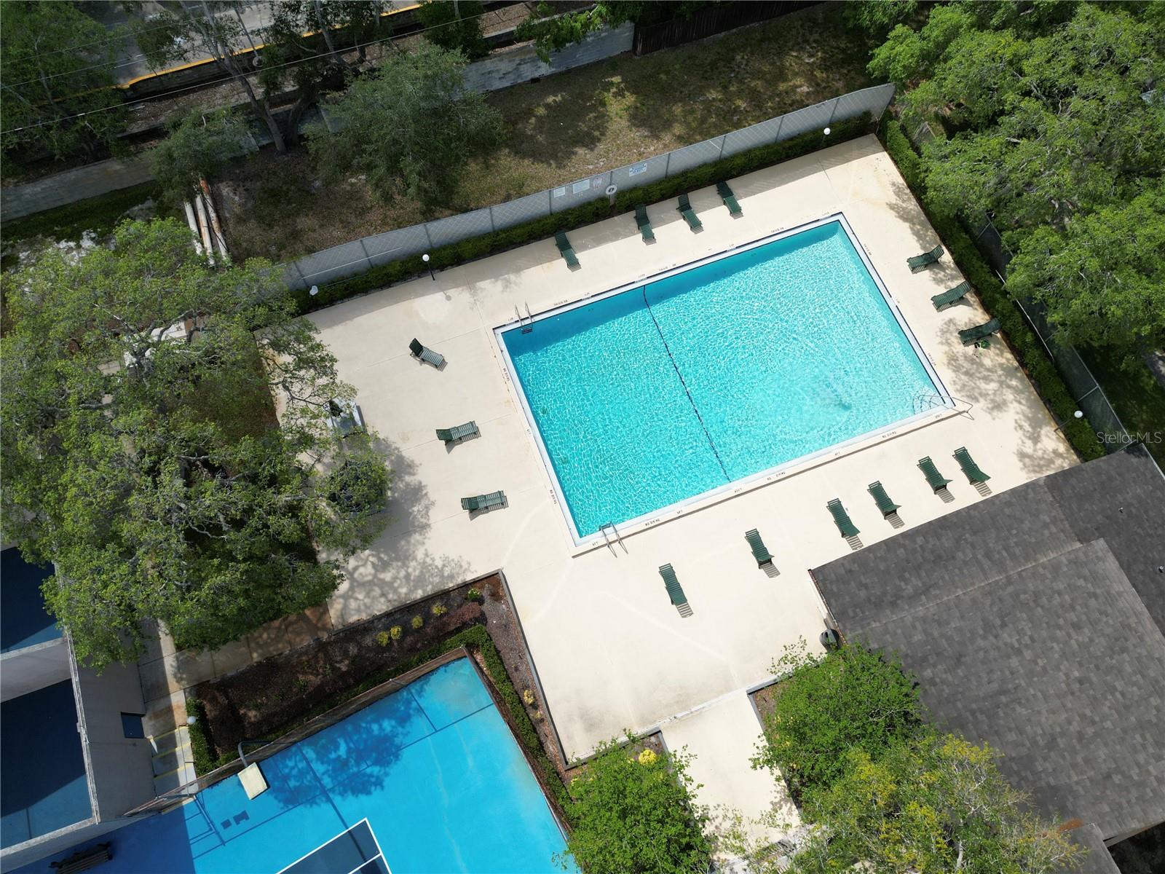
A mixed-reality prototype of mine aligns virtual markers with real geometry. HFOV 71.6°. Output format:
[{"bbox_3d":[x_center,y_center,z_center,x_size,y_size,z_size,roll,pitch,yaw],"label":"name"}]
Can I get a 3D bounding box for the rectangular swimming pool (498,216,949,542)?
[{"bbox_3d":[6.455,-3.036,38.618,18.300,1.500,11.100,-20,70,-7],"label":"rectangular swimming pool"}]

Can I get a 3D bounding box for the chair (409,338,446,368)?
[{"bbox_3d":[-7.320,-3.905,37.823,1.620,0.970,0.620,28,72,11],"label":"chair"}]

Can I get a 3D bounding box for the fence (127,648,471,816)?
[{"bbox_3d":[-10.747,11.503,31.794,13.530,2.400,0.120,-25,71,-9],"label":"fence"}]

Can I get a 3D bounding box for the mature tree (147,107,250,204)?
[{"bbox_3d":[-18.264,-13.175,39.081,4.500,5.500,4.400,-20,70,-7],"label":"mature tree"}]

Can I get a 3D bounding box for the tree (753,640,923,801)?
[{"bbox_3d":[9.120,10.327,29.473,6.000,6.000,5.600,0,69,1],"label":"tree"}]

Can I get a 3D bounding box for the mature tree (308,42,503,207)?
[{"bbox_3d":[-8.037,-14.017,37.801,8.600,8.300,7.200,-20,70,-7],"label":"mature tree"}]

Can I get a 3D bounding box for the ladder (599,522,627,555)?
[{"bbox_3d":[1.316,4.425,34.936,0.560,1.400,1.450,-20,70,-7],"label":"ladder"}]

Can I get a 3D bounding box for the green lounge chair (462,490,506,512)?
[{"bbox_3d":[-4.292,2.817,35.334,1.860,0.720,0.620,-14,69,-5],"label":"green lounge chair"}]

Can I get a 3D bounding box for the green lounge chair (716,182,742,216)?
[{"bbox_3d":[7.397,-12.086,40.919,0.620,0.800,1.680,-28,71,-10],"label":"green lounge chair"}]

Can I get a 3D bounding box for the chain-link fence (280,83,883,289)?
[{"bbox_3d":[0.573,-11.935,39.762,32.600,2.980,0.150,-19,70,-7],"label":"chain-link fence"}]

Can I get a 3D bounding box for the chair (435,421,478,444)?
[{"bbox_3d":[-5.633,-0.227,36.468,1.800,0.820,0.620,-20,70,-7],"label":"chair"}]

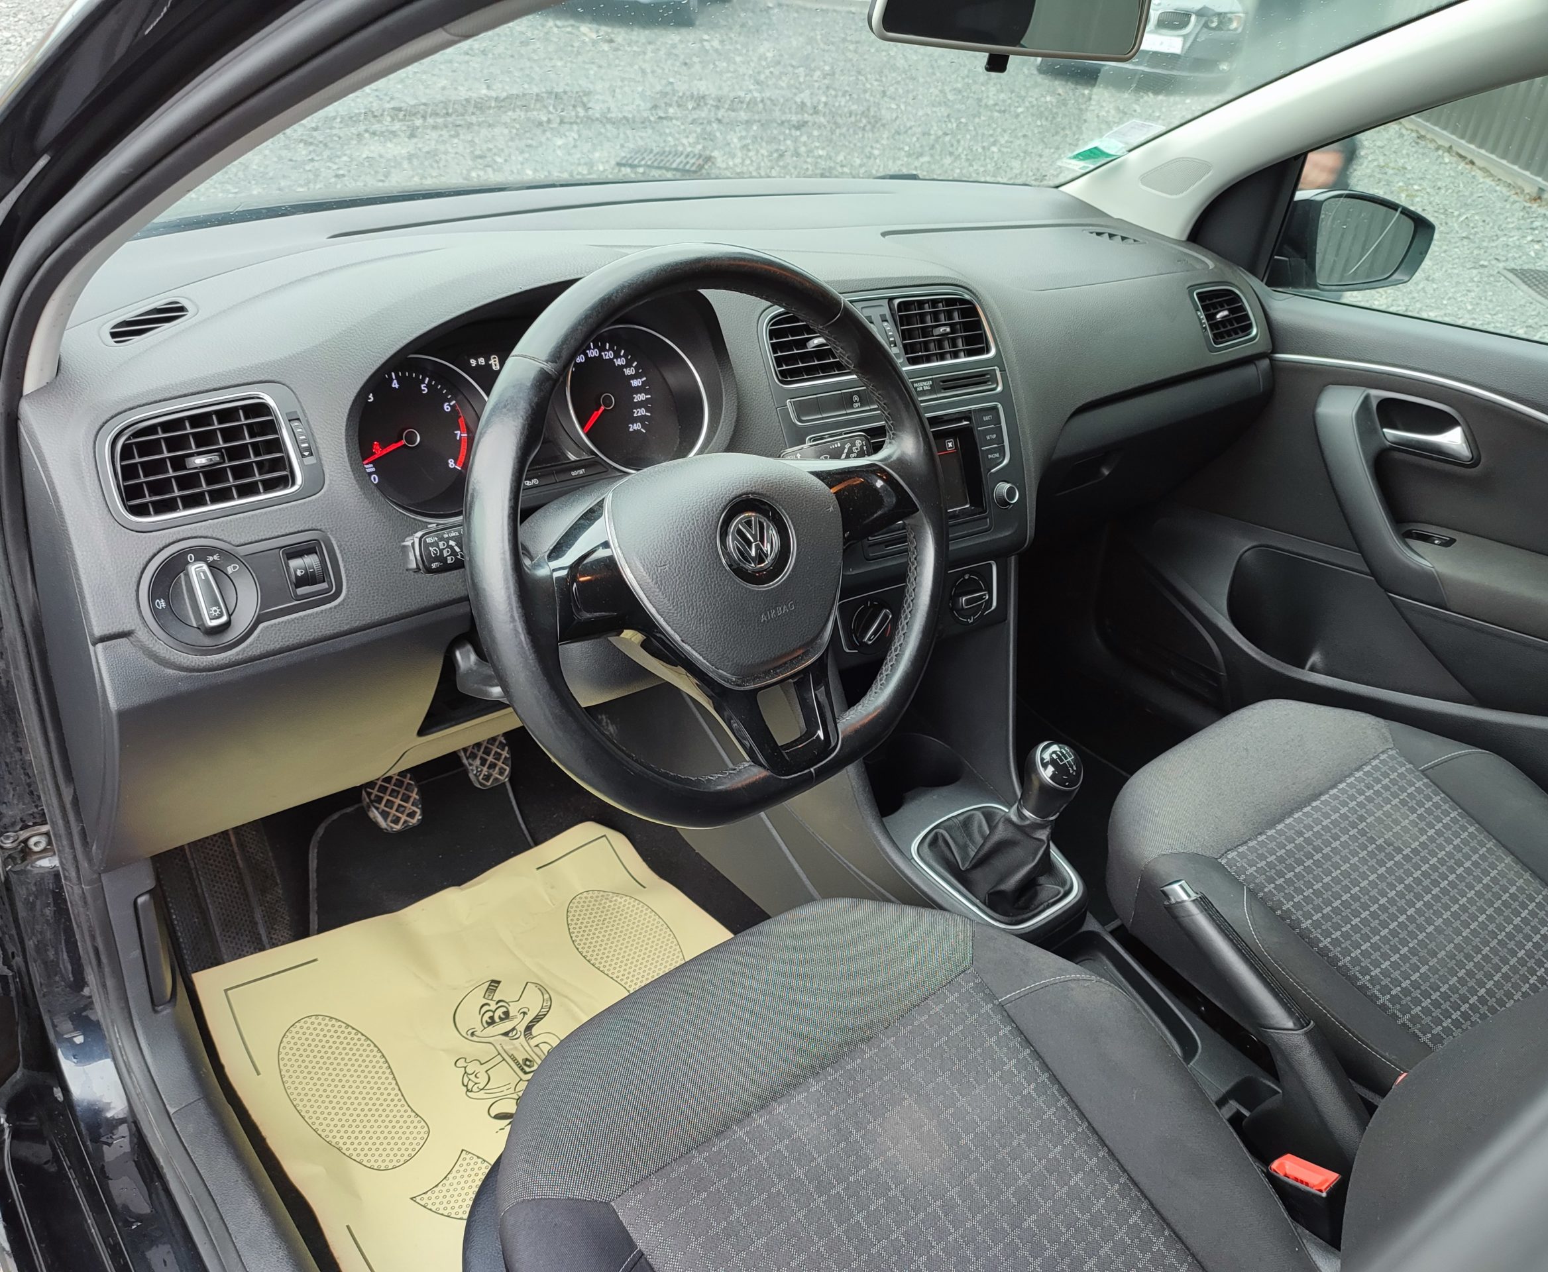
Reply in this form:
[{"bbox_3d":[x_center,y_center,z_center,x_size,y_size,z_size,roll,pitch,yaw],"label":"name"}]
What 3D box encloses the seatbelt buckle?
[{"bbox_3d":[0.391,0.416,0.900,0.026,0.065,0.042,-16,13,-34],"label":"seatbelt buckle"}]

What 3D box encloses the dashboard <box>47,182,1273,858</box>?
[{"bbox_3d":[-0.026,-0.264,1.351,1.410,0.420,0.560,-16,35,-34],"label":"dashboard"}]

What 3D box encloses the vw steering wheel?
[{"bbox_3d":[-0.034,-0.067,0.817,0.370,0.367,0.100,-16,12,-34],"label":"vw steering wheel"}]

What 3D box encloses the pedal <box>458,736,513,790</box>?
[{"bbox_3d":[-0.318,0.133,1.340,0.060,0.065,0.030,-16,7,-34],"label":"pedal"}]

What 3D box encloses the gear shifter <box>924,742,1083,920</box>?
[{"bbox_3d":[0.227,0.156,1.161,0.100,0.165,0.120,-16,35,-34],"label":"gear shifter"}]

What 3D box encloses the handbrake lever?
[{"bbox_3d":[0.392,0.316,0.995,0.055,0.107,0.250,-16,55,-34],"label":"handbrake lever"}]

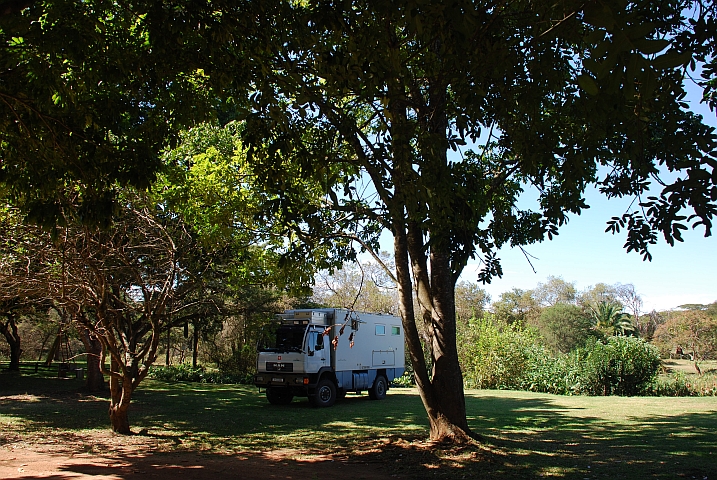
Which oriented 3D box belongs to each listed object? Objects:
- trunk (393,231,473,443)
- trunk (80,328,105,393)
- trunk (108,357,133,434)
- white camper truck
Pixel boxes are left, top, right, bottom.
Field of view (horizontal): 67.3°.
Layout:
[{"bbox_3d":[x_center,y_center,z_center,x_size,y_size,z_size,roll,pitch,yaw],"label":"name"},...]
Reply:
[{"bbox_3d":[1.657,2.034,12.087,1.680,4.615,1.100,0,-12,0],"label":"trunk"},{"bbox_3d":[-13.934,6.257,28.216,1.100,3.200,1.100,6,-13,-25],"label":"trunk"},{"bbox_3d":[-5.658,3.667,12.805,0.520,1.753,0.520,5,-13,-23],"label":"trunk"},{"bbox_3d":[-0.848,4.723,21.812,2.399,3.457,7.116,-8,-14,32],"label":"white camper truck"}]

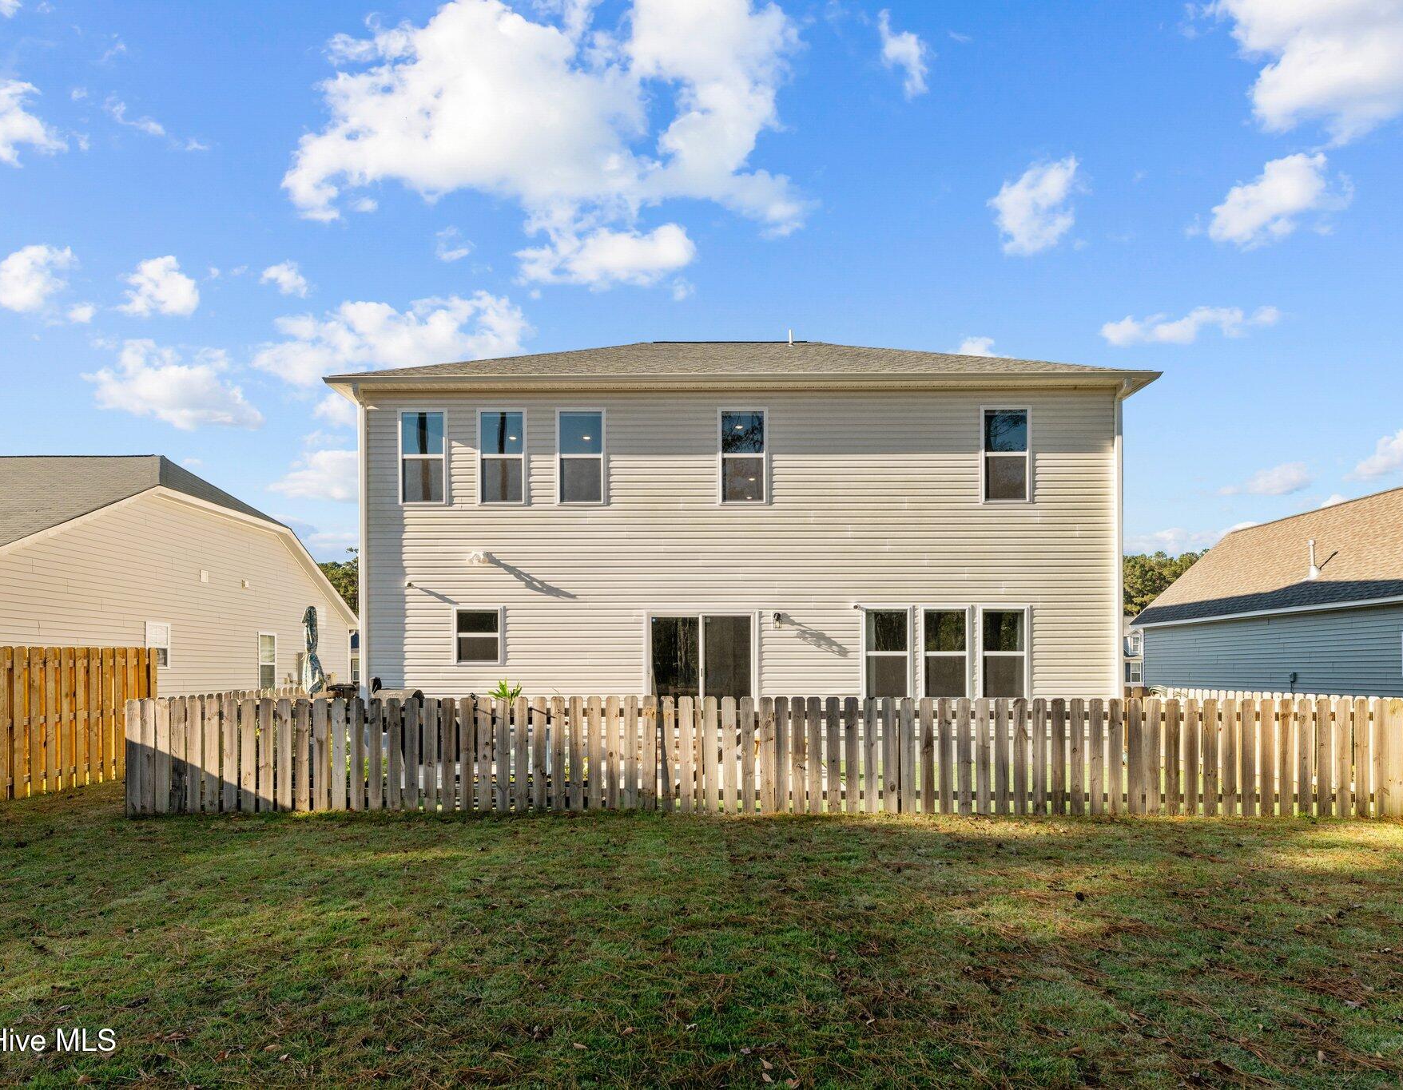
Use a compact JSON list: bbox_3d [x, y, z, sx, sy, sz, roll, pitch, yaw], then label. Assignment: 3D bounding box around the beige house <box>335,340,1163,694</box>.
[{"bbox_3d":[0.700,-0.220,17.250,13.050,8.400,10.000,0,-5,1],"label":"beige house"}]

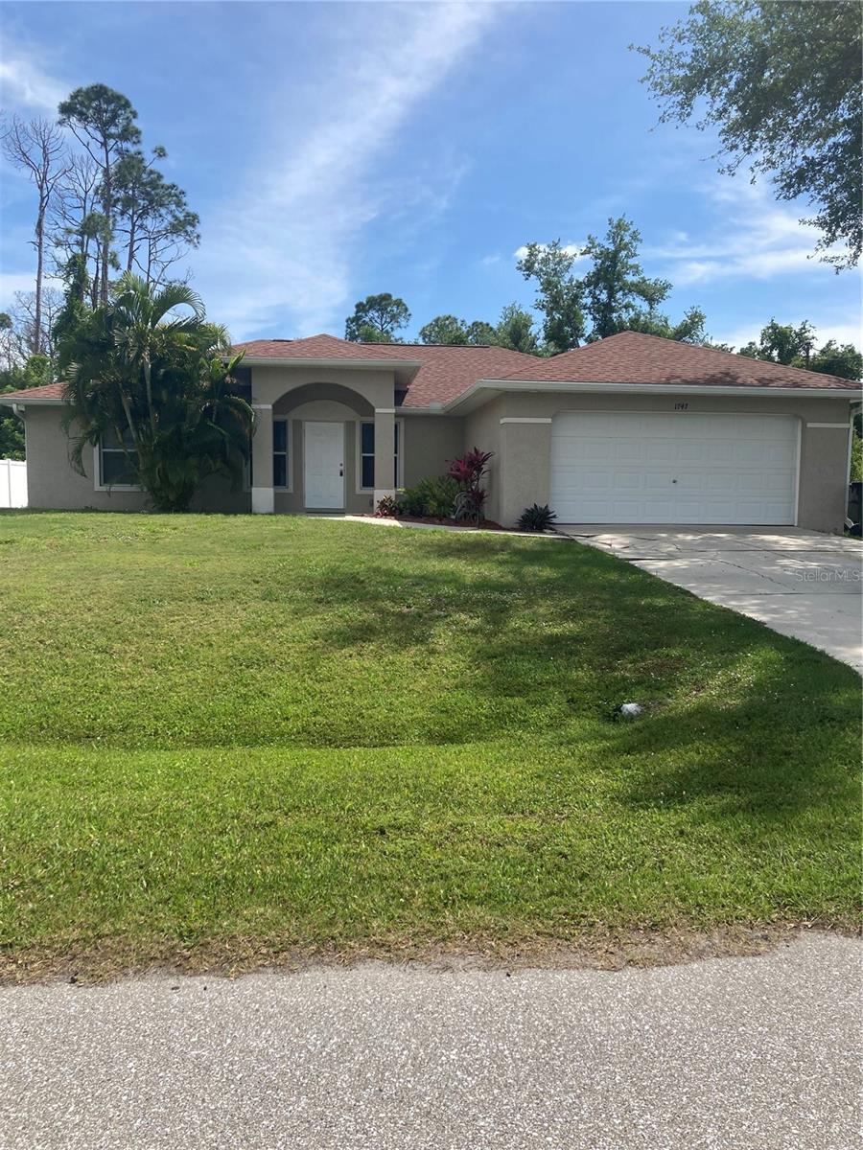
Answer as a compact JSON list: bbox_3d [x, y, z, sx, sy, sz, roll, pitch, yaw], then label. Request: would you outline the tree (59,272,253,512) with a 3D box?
[{"bbox_3d":[-5.785,-3.837,19.600,4.000,5.000,3.600,0,5,-7],"label":"tree"}]

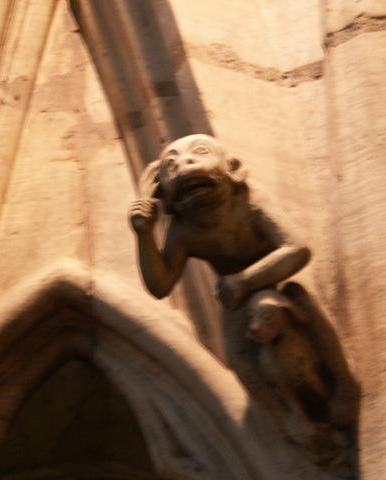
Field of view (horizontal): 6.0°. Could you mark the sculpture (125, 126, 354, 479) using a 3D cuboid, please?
[{"bbox_3d":[0.094,0.119,6.998,0.330,0.550,0.400,-17,-28,27],"label":"sculpture"}]

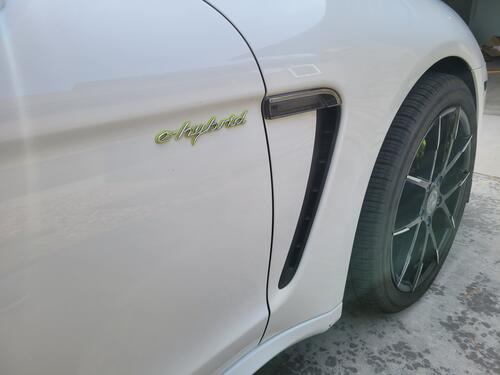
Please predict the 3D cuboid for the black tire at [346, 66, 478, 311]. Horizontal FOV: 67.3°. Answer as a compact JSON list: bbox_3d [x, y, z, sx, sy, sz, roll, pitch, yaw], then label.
[{"bbox_3d":[0.471,0.016,1.197,0.710,0.710,0.260,-22,29,-40],"label":"black tire"}]

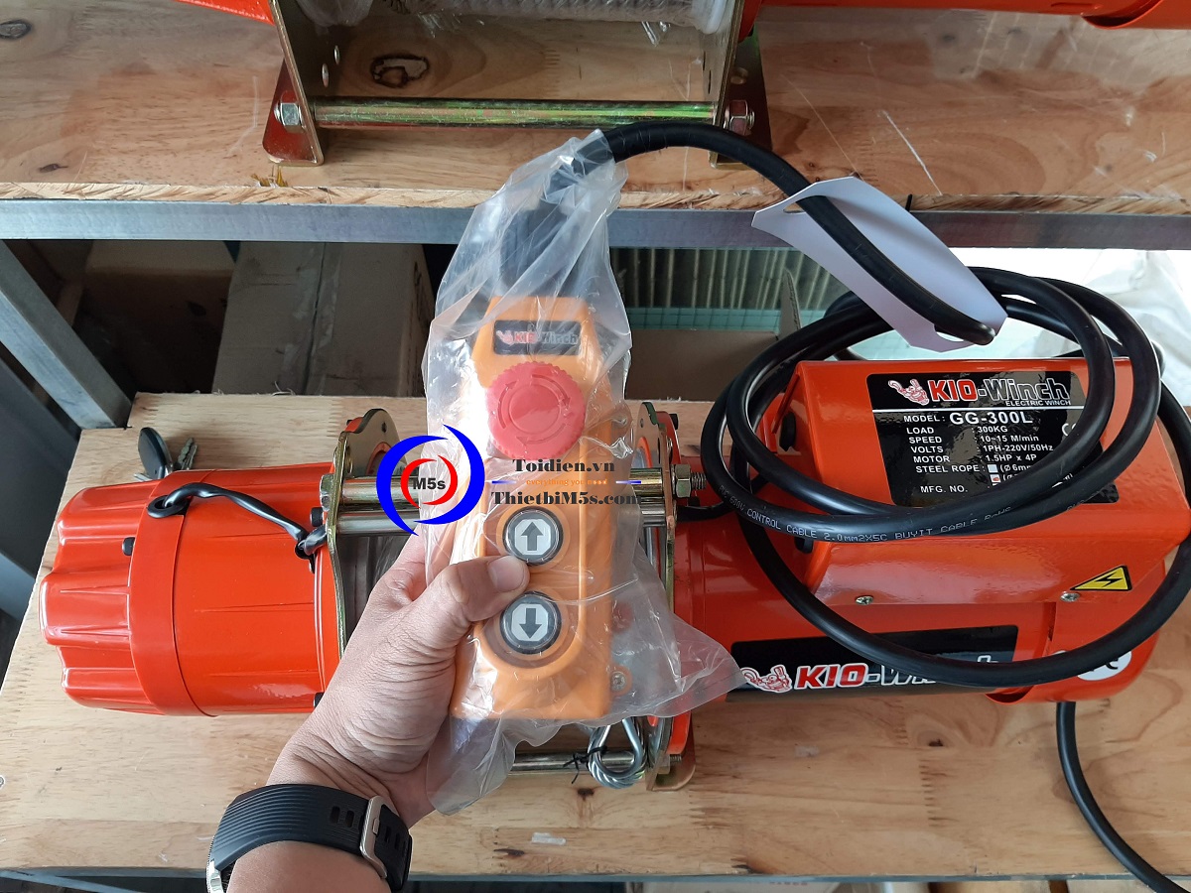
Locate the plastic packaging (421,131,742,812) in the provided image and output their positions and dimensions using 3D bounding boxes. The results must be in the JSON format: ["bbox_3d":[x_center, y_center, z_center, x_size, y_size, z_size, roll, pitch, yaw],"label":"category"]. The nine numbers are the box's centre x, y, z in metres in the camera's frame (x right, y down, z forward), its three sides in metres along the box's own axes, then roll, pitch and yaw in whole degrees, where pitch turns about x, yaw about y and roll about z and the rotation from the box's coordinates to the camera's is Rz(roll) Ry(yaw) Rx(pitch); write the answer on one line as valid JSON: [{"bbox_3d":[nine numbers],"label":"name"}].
[{"bbox_3d":[-0.006,-0.002,0.390,0.132,0.085,0.285,2,77,-1],"label":"plastic packaging"}]

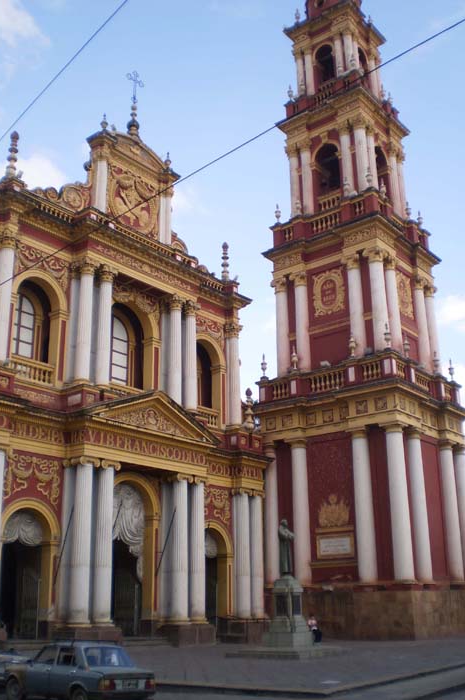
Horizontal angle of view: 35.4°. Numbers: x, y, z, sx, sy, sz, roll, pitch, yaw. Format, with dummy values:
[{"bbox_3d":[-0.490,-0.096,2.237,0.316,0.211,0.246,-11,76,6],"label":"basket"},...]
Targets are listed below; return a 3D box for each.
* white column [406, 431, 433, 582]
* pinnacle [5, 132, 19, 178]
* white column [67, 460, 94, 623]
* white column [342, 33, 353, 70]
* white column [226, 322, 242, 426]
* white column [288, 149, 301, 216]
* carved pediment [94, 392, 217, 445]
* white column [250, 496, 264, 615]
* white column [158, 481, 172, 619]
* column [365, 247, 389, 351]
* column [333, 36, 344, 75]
[{"bbox_3d":[9.760,8.025,37.905,0.891,7.819,0.891,-15,-22,37],"label":"white column"},{"bbox_3d":[-10.729,-9.514,35.468,0.512,2.652,0.512,-15,-23,37],"label":"pinnacle"},{"bbox_3d":[-6.477,8.197,31.566,0.877,7.179,0.877,-16,-24,38],"label":"white column"},{"bbox_3d":[8.406,-21.245,51.868,0.673,3.720,0.673,-16,-24,38],"label":"white column"},{"bbox_3d":[0.147,1.569,46.630,0.900,7.000,0.900,0,-19,0],"label":"white column"},{"bbox_3d":[4.359,-11.855,51.464,0.775,5.820,0.775,0,-19,0],"label":"white column"},{"bbox_3d":[-3.908,3.184,36.512,0.850,2.088,8.660,-15,-23,37],"label":"carved pediment"},{"bbox_3d":[1.341,10.857,38.557,0.780,6.502,0.780,0,-19,0],"label":"white column"},{"bbox_3d":[-3.279,9.863,36.571,0.694,6.955,0.775,-16,-24,38],"label":"white column"},{"bbox_3d":[8.820,-3.061,44.128,1.100,7.000,1.100,-16,-24,38],"label":"column"},{"bbox_3d":[7.078,-19.194,47.954,0.563,3.569,0.563,-15,-22,37],"label":"column"}]

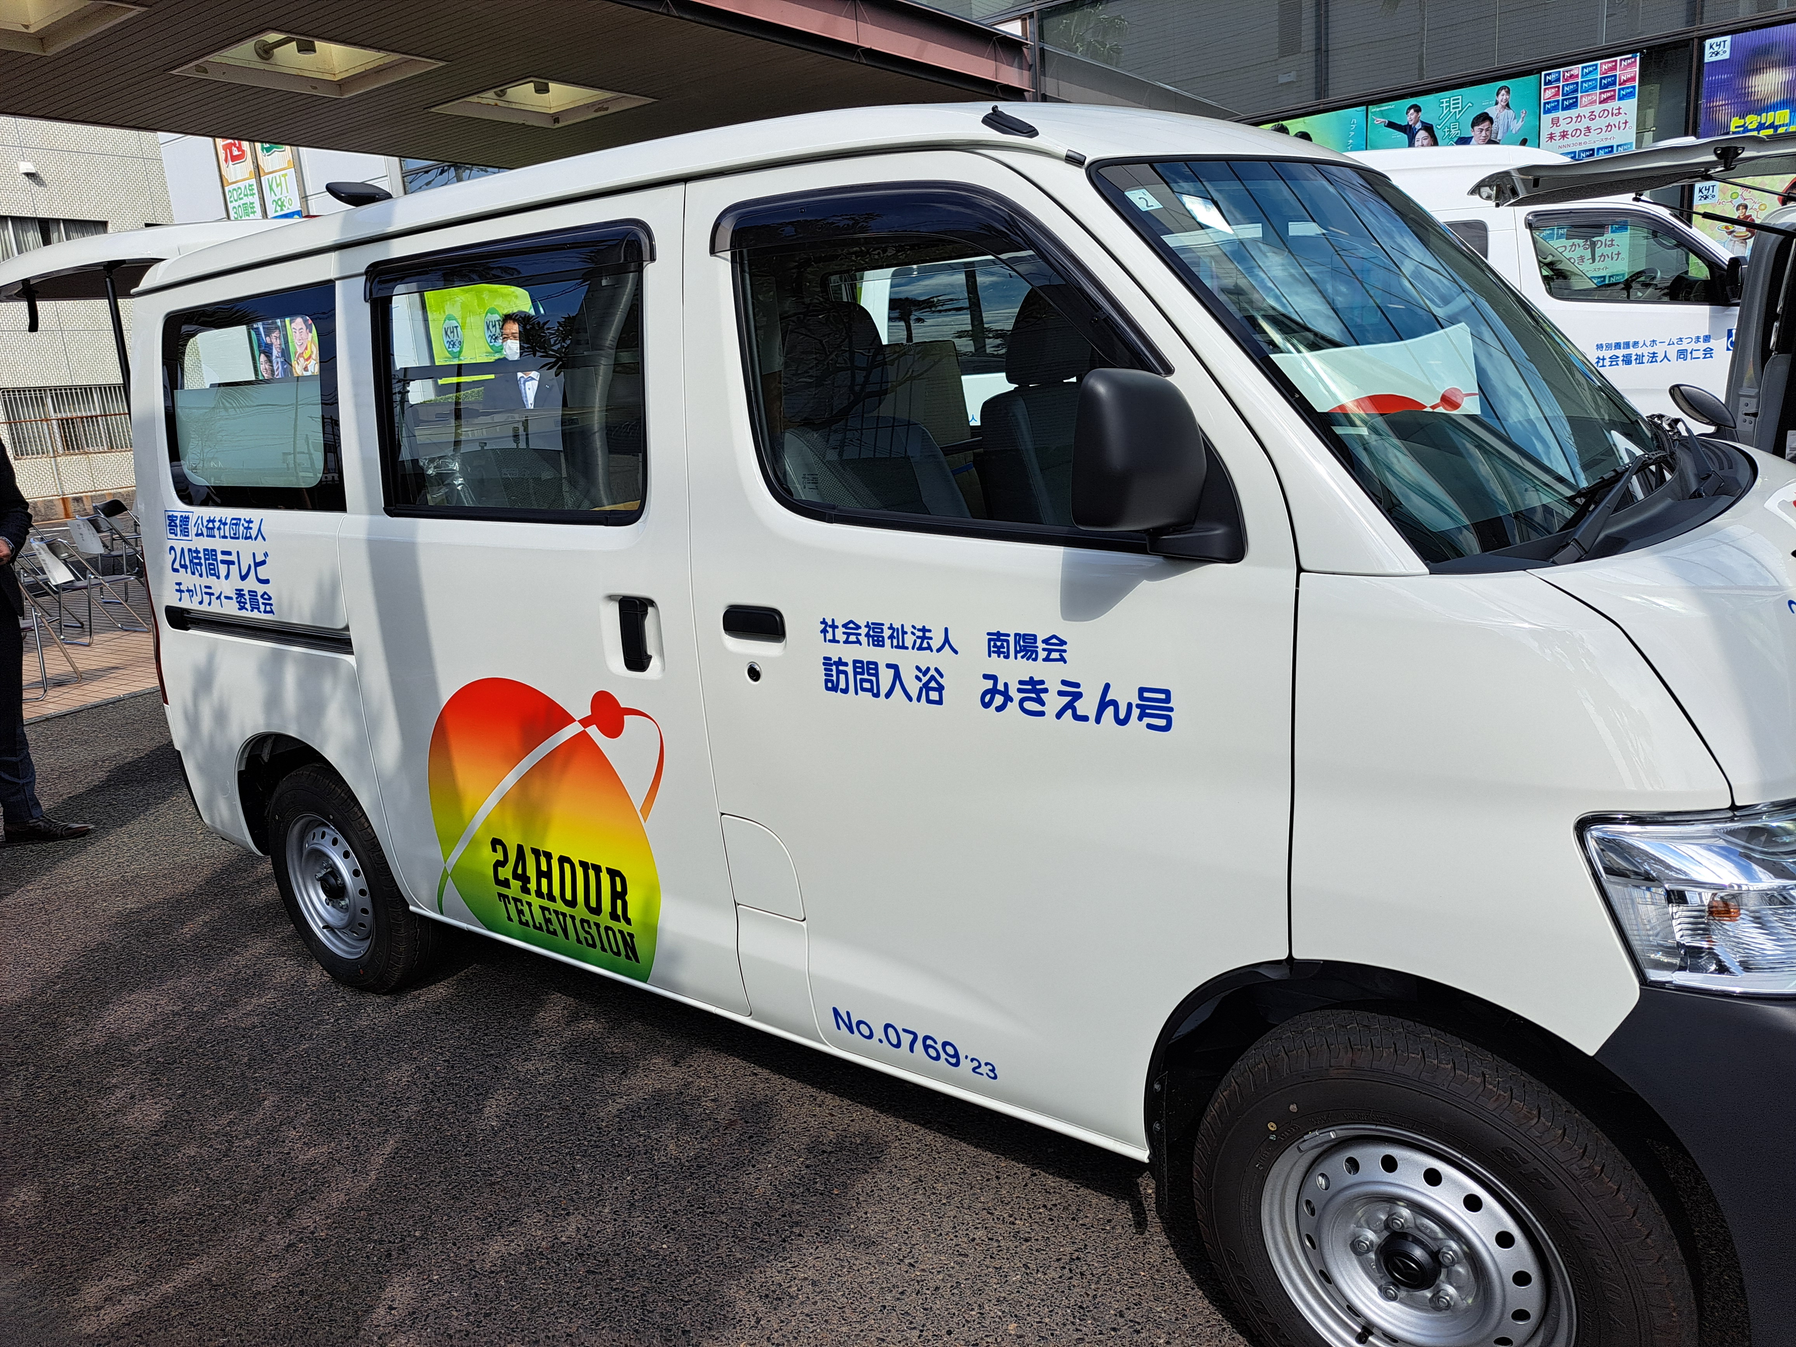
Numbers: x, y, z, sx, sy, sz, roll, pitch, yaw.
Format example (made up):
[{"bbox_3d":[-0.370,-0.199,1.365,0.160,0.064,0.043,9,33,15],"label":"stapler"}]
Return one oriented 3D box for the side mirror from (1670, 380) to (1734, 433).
[{"bbox_3d":[1.599,-0.529,2.475,0.140,0.060,0.135,46,19,16],"label":"side mirror"}]

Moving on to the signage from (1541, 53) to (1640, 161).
[{"bbox_3d":[5.357,-4.240,9.685,0.673,0.951,0.040,6,16,37],"label":"signage"}]

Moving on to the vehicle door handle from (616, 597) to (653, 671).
[{"bbox_3d":[-0.463,-0.065,2.207,0.050,0.135,0.040,6,17,36],"label":"vehicle door handle"}]

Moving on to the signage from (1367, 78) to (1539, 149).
[{"bbox_3d":[4.548,-4.309,10.294,1.307,0.940,0.040,6,16,37],"label":"signage"}]

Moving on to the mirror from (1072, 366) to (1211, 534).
[{"bbox_3d":[0.283,-0.264,1.460,0.165,0.190,0.087,-15,17,-39],"label":"mirror"}]

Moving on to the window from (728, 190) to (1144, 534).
[{"bbox_3d":[0.045,-0.444,1.766,0.760,0.490,0.050,6,7,36],"label":"window"}]

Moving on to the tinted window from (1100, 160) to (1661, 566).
[{"bbox_3d":[0.934,-0.564,2.071,1.470,0.838,0.168,-21,-21,-51],"label":"tinted window"}]

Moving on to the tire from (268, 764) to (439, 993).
[{"bbox_3d":[-1.417,0.530,3.241,0.605,0.605,0.165,6,17,36],"label":"tire"}]

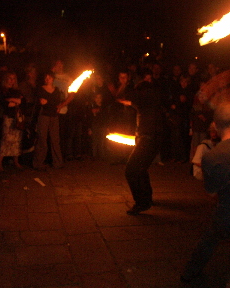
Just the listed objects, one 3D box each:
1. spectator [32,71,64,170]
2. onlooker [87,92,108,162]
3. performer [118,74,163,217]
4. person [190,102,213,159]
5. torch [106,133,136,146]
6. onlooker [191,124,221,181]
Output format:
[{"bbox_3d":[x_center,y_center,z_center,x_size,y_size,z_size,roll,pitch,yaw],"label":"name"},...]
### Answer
[{"bbox_3d":[-1.153,-0.400,7.481,0.520,1.650,0.360,-1,9,-6],"label":"spectator"},{"bbox_3d":[-0.317,-0.324,8.213,0.360,1.262,0.270,-1,9,-6],"label":"onlooker"},{"bbox_3d":[0.293,-0.014,5.146,0.520,1.650,0.480,-1,9,-7],"label":"performer"},{"bbox_3d":[1.659,-0.232,8.207,0.460,1.108,0.300,2,9,11],"label":"person"},{"bbox_3d":[0.065,-0.054,5.150,0.360,0.170,0.160,0,9,0],"label":"torch"},{"bbox_3d":[1.555,0.128,6.691,0.580,0.865,0.620,4,10,24],"label":"onlooker"}]

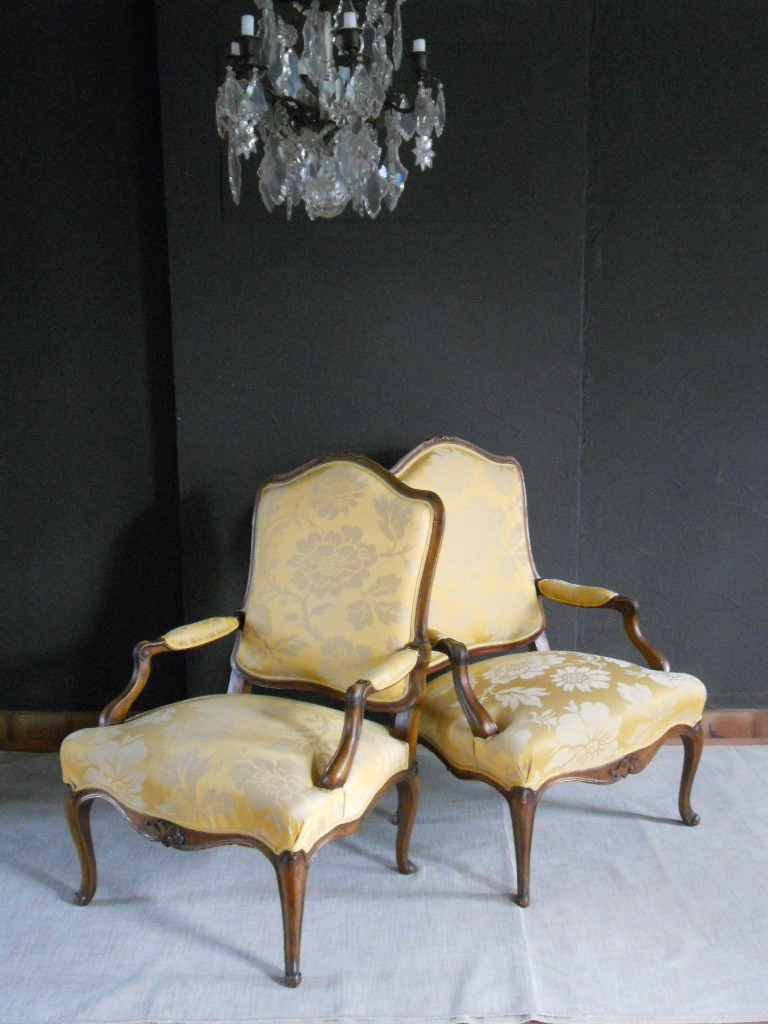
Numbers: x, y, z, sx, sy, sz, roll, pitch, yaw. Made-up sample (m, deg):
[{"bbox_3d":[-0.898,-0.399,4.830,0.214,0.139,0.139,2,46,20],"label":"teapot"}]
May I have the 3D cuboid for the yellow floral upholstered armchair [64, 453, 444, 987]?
[{"bbox_3d":[-0.273,0.385,2.543,0.670,0.970,0.710,6,12,33],"label":"yellow floral upholstered armchair"}]

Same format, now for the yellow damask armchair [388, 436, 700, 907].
[{"bbox_3d":[0.369,0.329,2.844,0.670,0.970,0.710,-8,12,-37],"label":"yellow damask armchair"}]

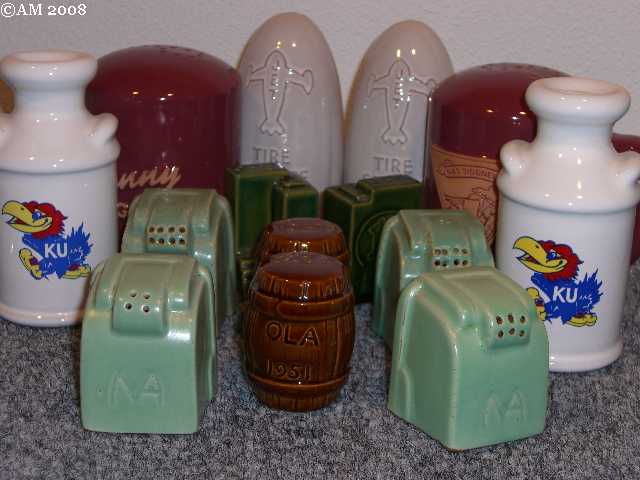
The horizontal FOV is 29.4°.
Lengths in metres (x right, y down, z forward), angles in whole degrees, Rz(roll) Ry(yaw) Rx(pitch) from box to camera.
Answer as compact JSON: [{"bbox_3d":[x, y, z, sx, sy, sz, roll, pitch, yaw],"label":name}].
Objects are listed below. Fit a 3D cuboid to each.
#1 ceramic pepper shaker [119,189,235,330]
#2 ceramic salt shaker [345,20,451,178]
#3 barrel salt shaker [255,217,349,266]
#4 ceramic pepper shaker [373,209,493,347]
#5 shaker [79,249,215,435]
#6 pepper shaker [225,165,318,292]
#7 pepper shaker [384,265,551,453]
[{"bbox_3d":[-0.065,0.008,0.573,0.043,0.061,0.046,3,17,4],"label":"ceramic pepper shaker"},{"bbox_3d":[0.049,-0.065,0.711,0.066,0.126,0.066,6,18,12],"label":"ceramic salt shaker"},{"bbox_3d":[-0.008,0.023,0.539,0.045,0.058,0.045,5,18,8],"label":"barrel salt shaker"},{"bbox_3d":[0.051,0.018,0.556,0.043,0.061,0.046,0,18,-9],"label":"ceramic pepper shaker"},{"bbox_3d":[-0.066,0.038,0.478,0.043,0.061,0.046,3,17,4],"label":"shaker"},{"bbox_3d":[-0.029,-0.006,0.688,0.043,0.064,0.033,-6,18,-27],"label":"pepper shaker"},{"bbox_3d":[0.059,0.042,0.479,0.043,0.061,0.046,-7,20,-27],"label":"pepper shaker"}]

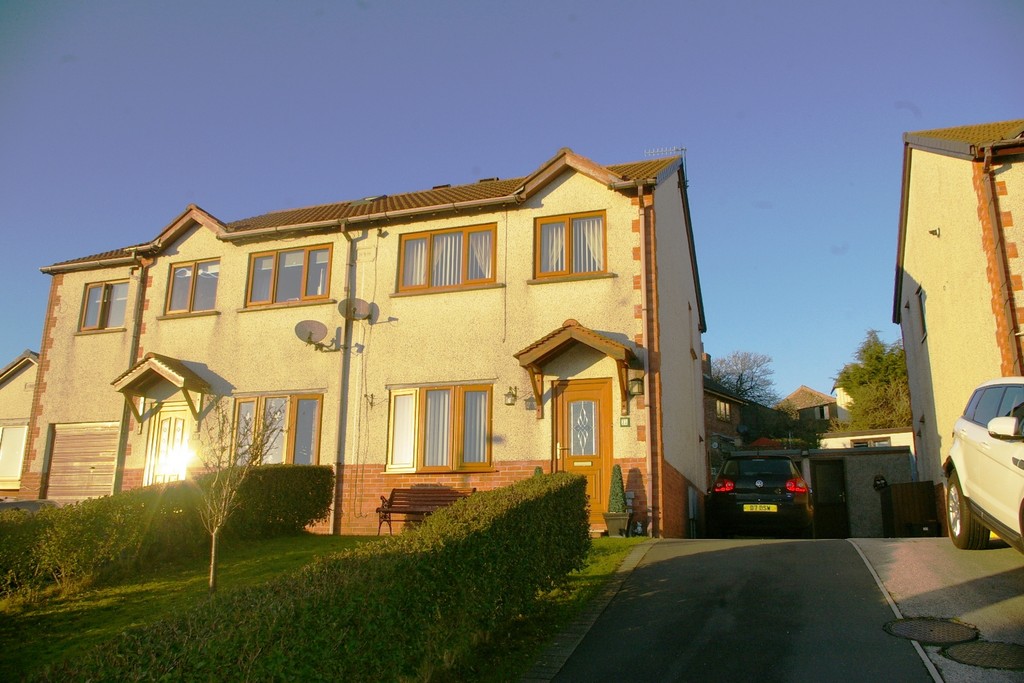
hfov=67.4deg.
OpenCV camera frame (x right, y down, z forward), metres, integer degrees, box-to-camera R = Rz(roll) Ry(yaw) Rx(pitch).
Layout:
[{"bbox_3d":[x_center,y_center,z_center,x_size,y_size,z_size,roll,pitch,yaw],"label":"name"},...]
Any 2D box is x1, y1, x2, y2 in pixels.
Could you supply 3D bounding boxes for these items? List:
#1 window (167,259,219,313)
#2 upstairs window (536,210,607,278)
[{"bbox_3d":[-5.815,-0.995,14.122,1.106,0.980,0.100,-4,-15,18],"label":"window"},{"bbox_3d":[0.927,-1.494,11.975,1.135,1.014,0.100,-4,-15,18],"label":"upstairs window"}]

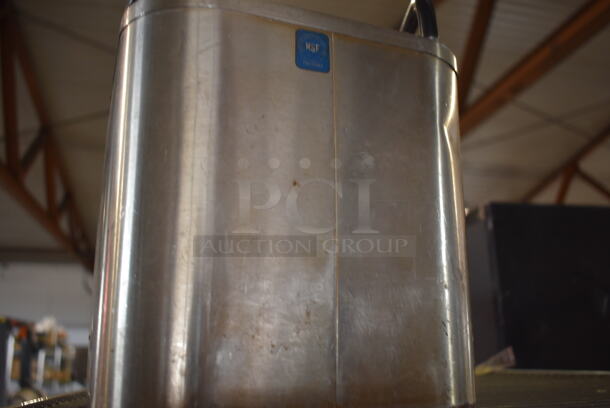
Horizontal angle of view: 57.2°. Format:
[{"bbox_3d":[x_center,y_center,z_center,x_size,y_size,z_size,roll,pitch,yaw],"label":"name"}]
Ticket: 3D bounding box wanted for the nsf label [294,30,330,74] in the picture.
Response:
[{"bbox_3d":[0.005,-0.103,0.380,0.025,0.028,0.002,4,-12,-22],"label":"nsf label"}]

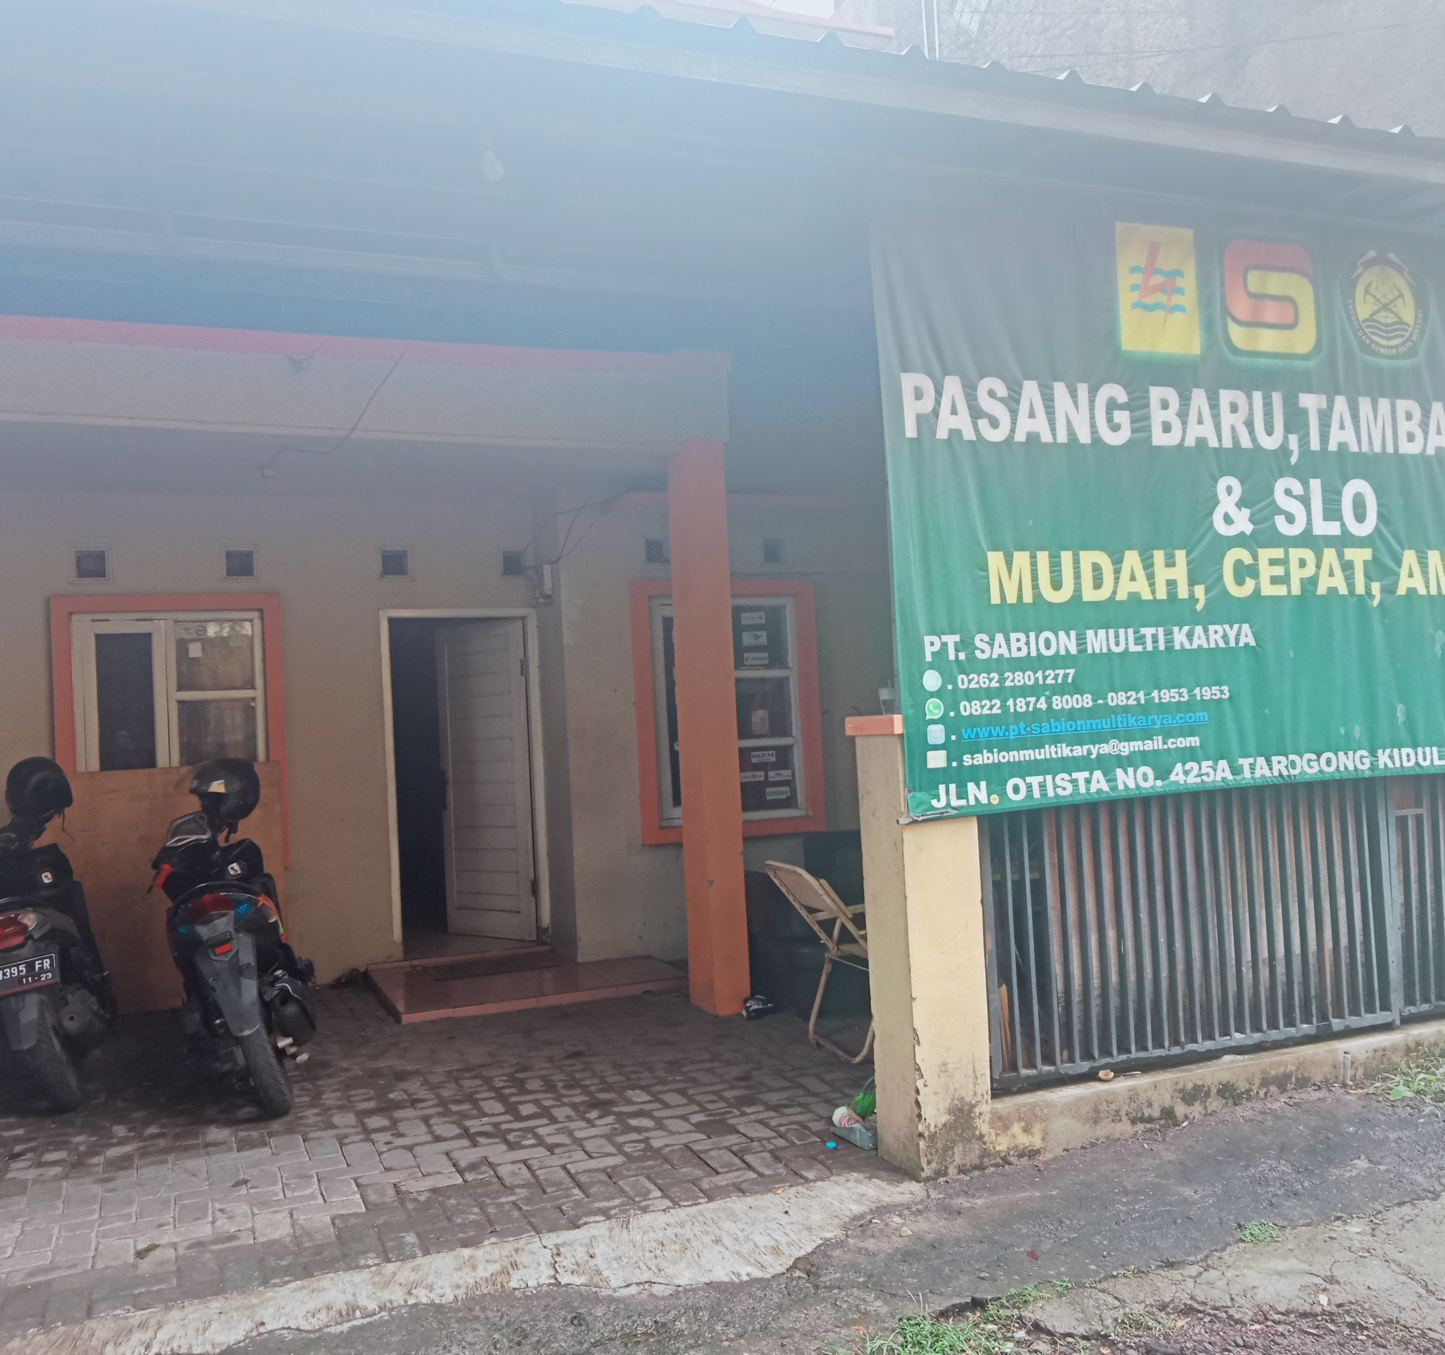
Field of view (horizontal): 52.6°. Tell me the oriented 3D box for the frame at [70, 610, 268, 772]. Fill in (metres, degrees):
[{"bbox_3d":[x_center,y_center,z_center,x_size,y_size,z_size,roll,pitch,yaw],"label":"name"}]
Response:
[{"bbox_3d":[-3.071,0.167,8.173,1.000,1.080,0.090,-2,-2,-21],"label":"frame"}]

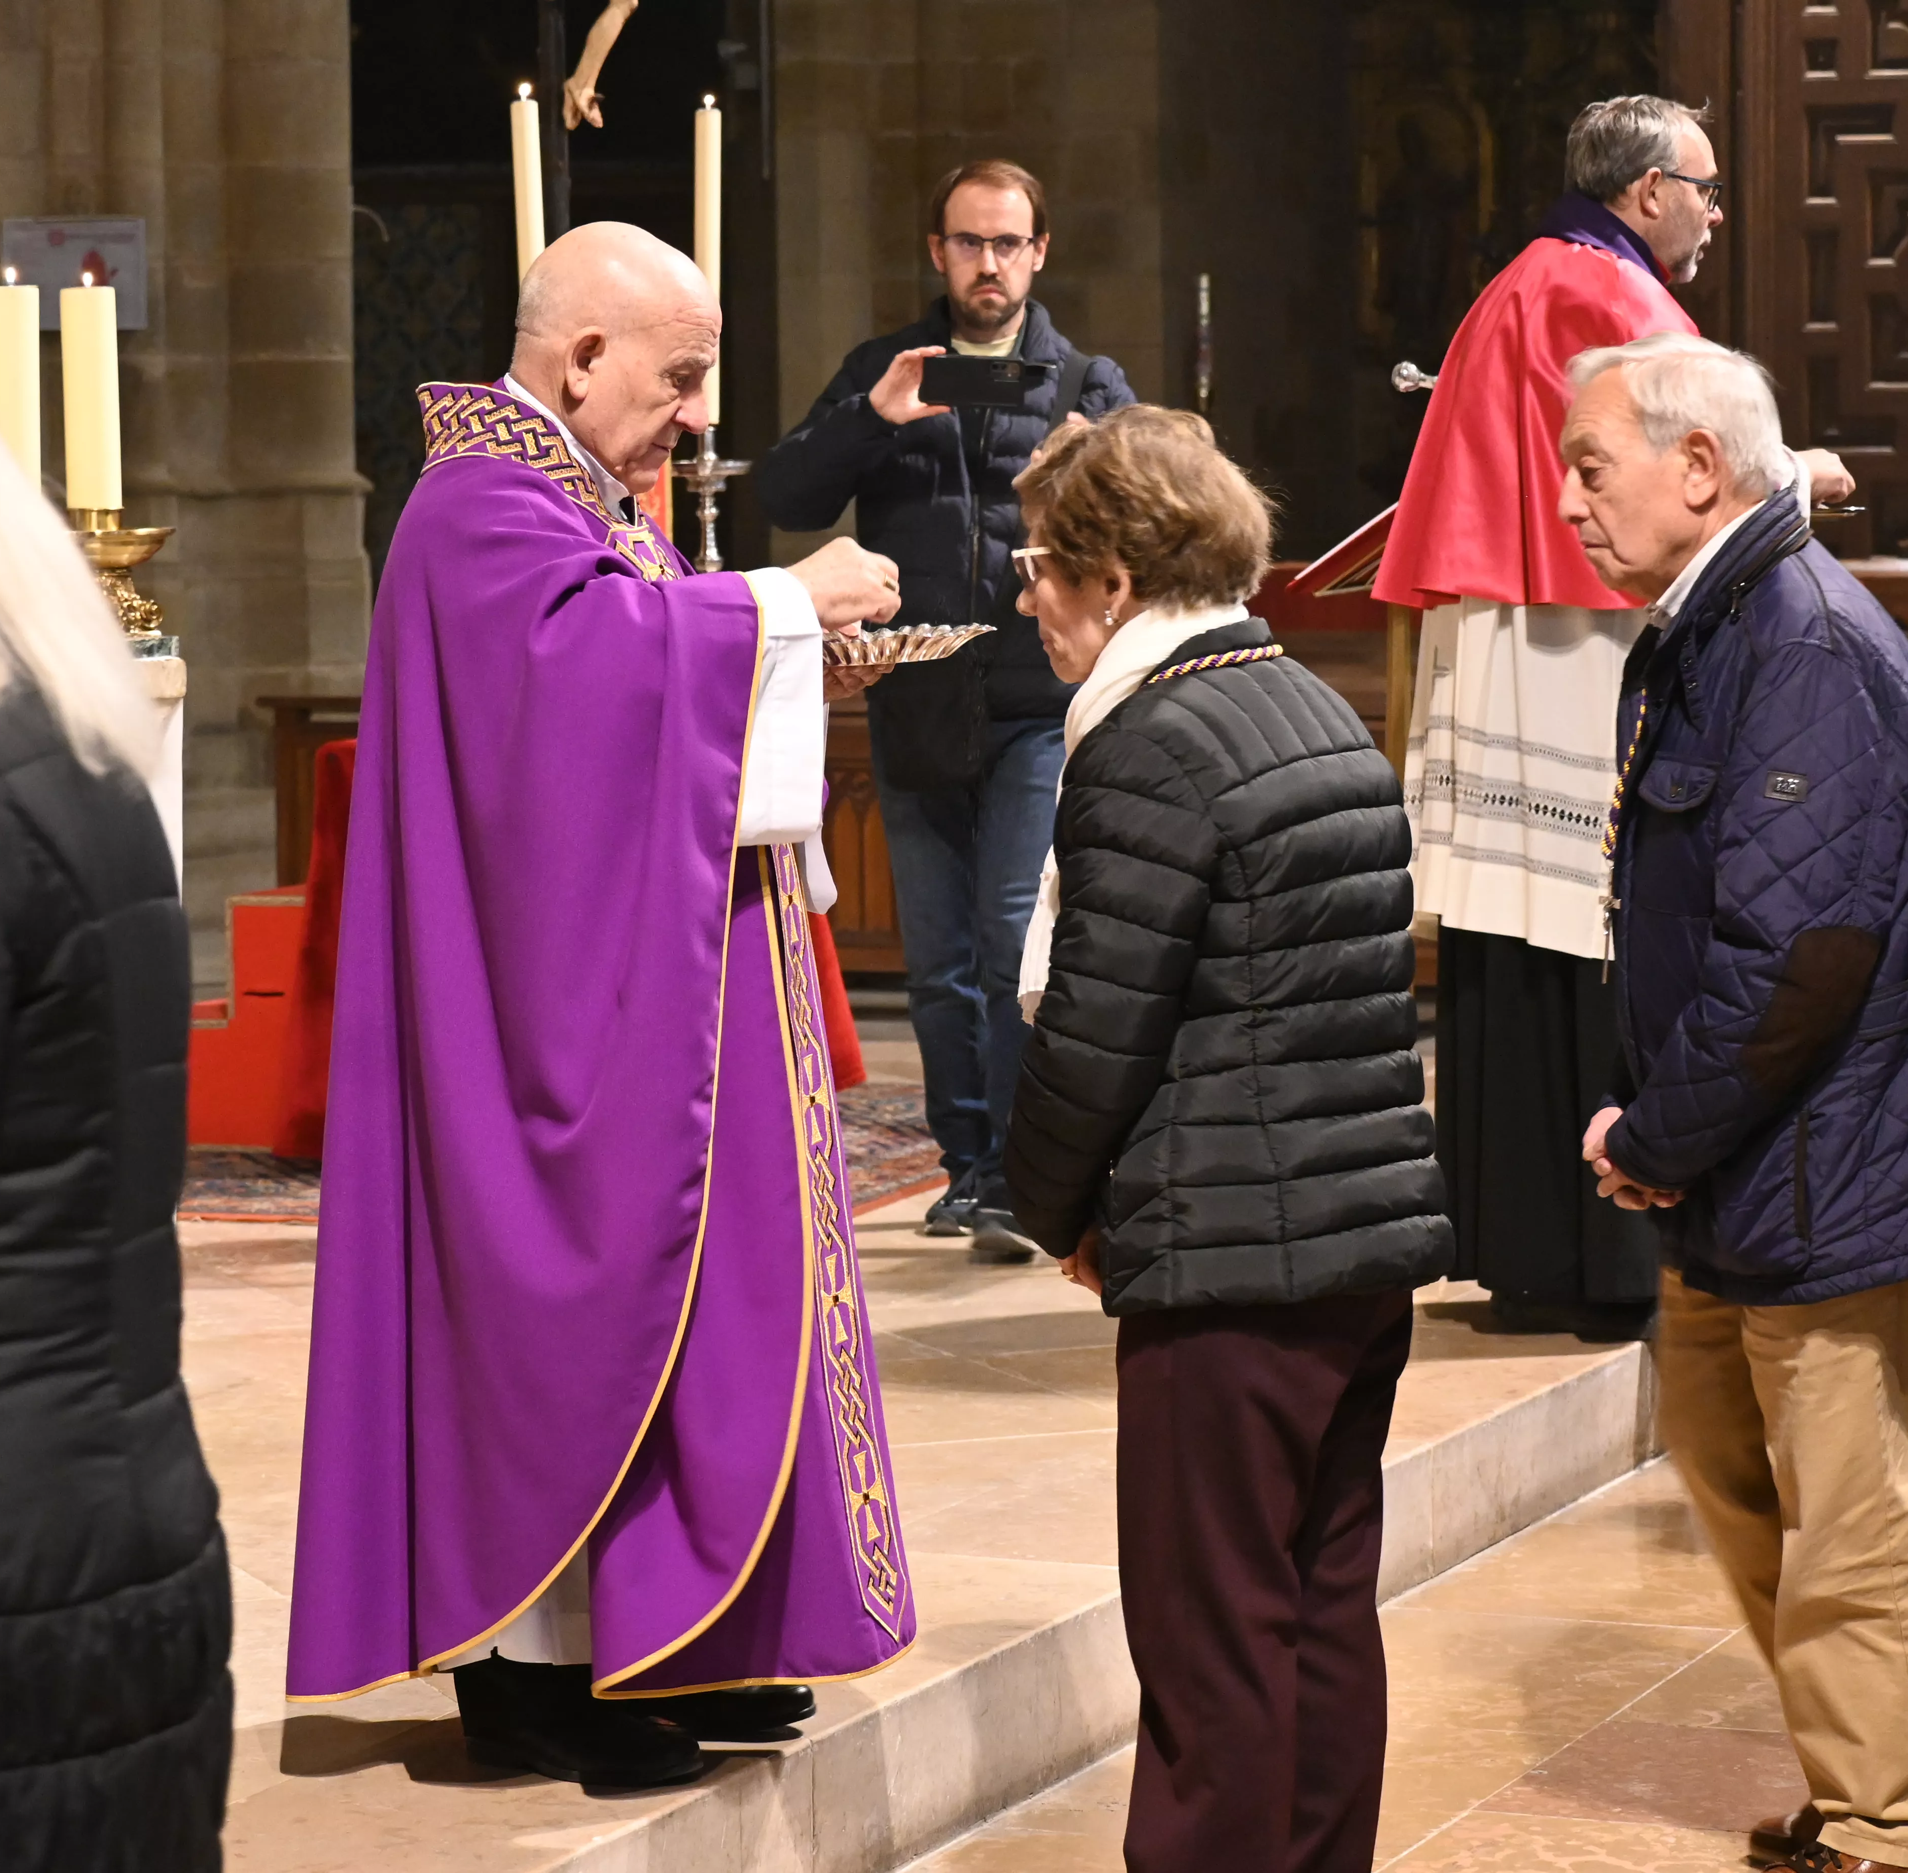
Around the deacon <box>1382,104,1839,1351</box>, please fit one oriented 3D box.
[{"bbox_3d":[0.960,-0.326,8.580,0.680,1.798,0.600,-2,6,-15],"label":"deacon"}]

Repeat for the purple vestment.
[{"bbox_3d":[-0.371,0.110,6.120,0.610,1.370,0.620,1,6,16],"label":"purple vestment"}]

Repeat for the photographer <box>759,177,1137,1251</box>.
[{"bbox_3d":[-0.005,-0.355,9.220,0.620,1.717,0.480,-1,6,1],"label":"photographer"}]

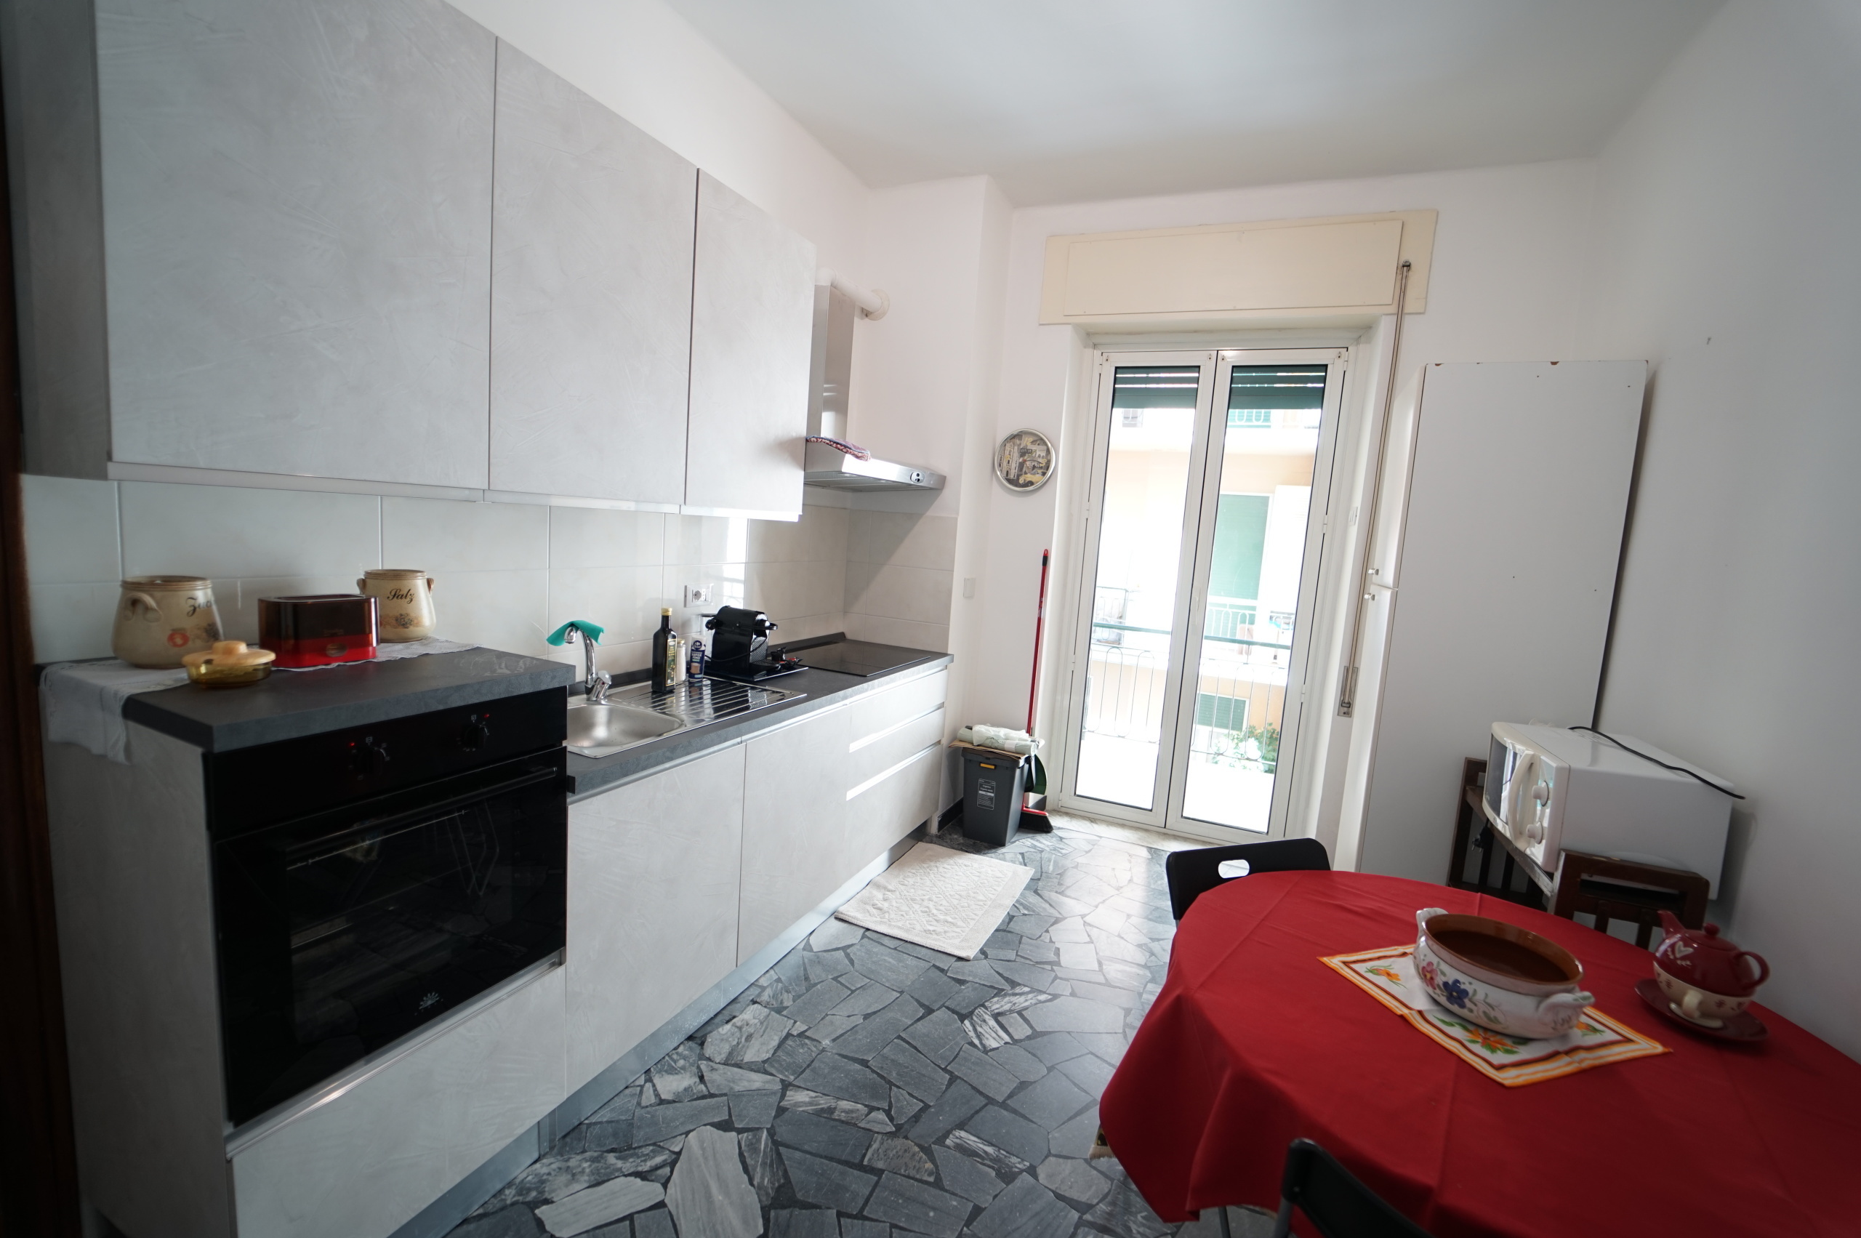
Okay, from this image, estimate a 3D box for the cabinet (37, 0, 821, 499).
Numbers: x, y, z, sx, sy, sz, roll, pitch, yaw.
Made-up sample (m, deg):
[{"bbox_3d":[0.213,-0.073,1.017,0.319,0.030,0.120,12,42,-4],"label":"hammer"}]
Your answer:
[{"bbox_3d":[-1.002,-0.790,1.927,0.373,0.972,1.787,7,8,25],"label":"cabinet"}]

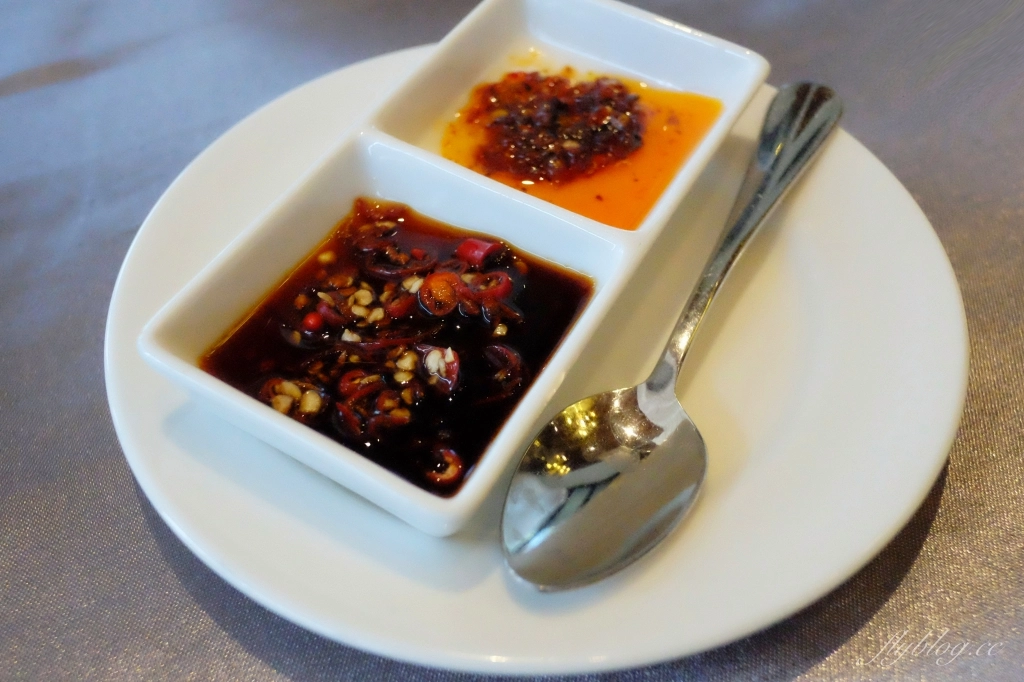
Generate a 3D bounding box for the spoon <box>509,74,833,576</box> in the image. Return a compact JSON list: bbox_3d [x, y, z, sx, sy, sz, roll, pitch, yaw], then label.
[{"bbox_3d":[0.042,-0.012,0.157,0.030,0.017,0.145,23,58,19],"label":"spoon"}]

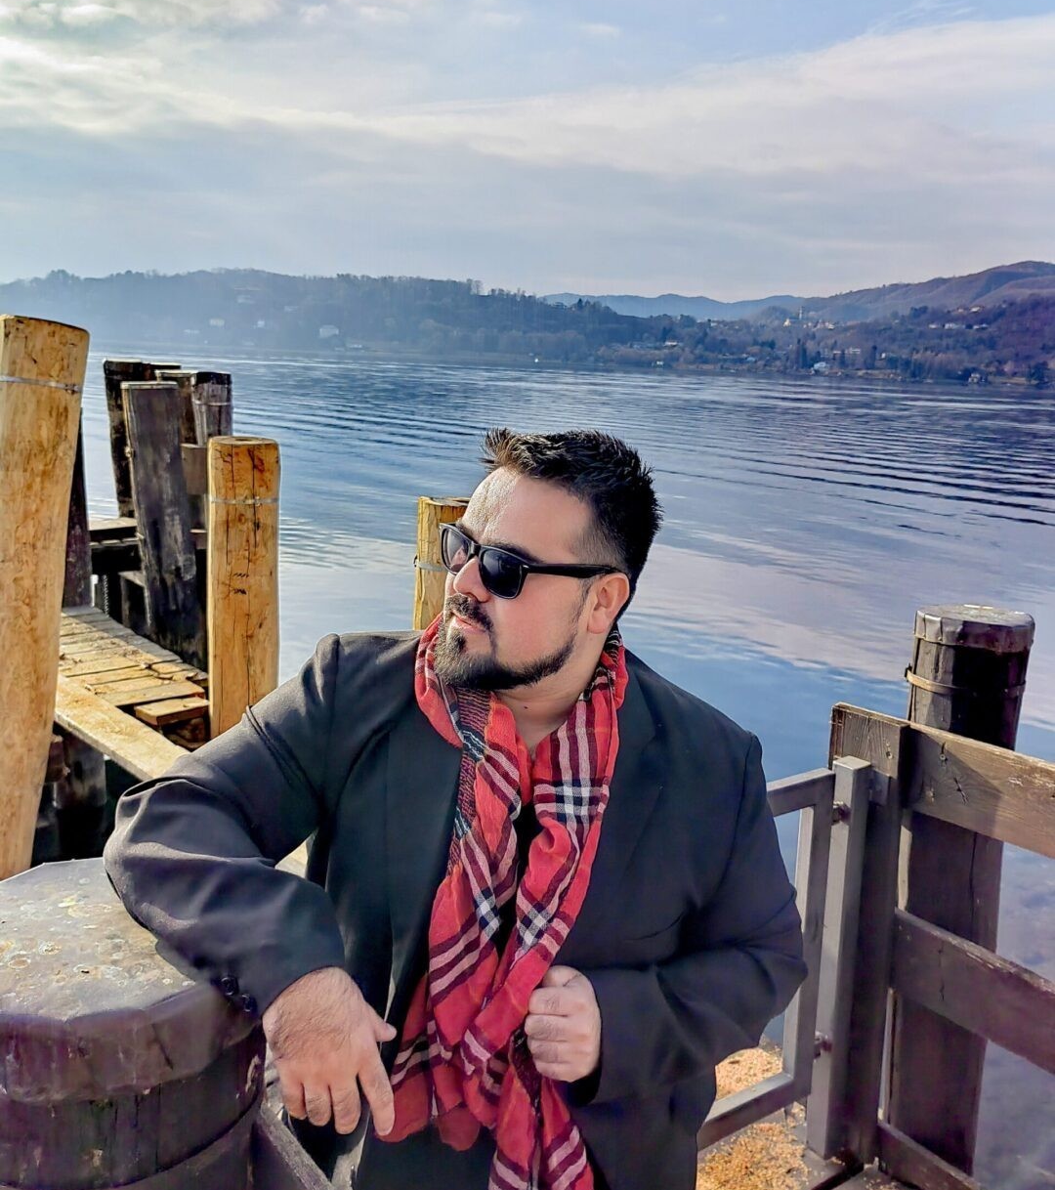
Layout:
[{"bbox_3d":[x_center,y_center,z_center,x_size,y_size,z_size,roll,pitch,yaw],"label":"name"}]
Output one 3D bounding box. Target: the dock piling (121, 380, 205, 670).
[{"bbox_3d":[-2.149,-0.370,6.496,0.290,1.722,0.190,-10,16,-35],"label":"dock piling"}]

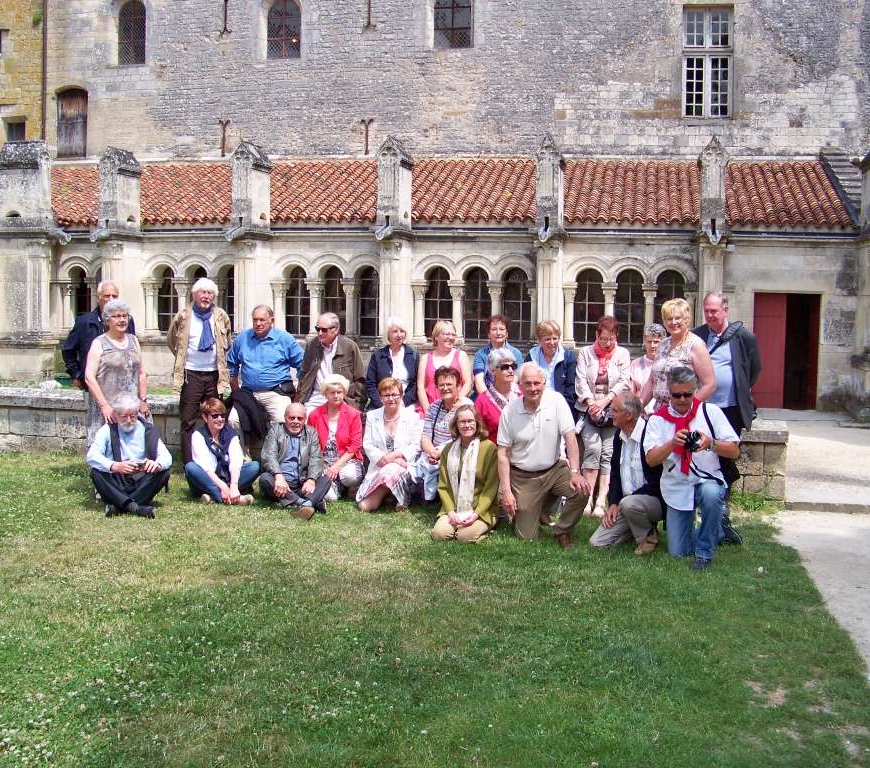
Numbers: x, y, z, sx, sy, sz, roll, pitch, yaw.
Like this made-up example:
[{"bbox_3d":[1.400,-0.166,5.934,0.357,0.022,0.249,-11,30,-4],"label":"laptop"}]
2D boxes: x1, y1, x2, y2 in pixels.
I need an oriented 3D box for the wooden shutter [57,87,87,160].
[{"bbox_3d":[-8.140,-5.849,21.920,0.775,1.612,0.100,2,5,10],"label":"wooden shutter"}]

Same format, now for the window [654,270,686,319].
[{"bbox_3d":[4.156,-1.347,17.242,0.559,1.358,0.180,2,6,12],"label":"window"}]

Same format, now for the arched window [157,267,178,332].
[{"bbox_3d":[-5.097,-1.593,18.513,0.488,1.282,0.150,2,5,10],"label":"arched window"}]

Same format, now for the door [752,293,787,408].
[{"bbox_3d":[5.675,-0.565,16.573,0.586,1.991,0.080,2,5,10],"label":"door"}]

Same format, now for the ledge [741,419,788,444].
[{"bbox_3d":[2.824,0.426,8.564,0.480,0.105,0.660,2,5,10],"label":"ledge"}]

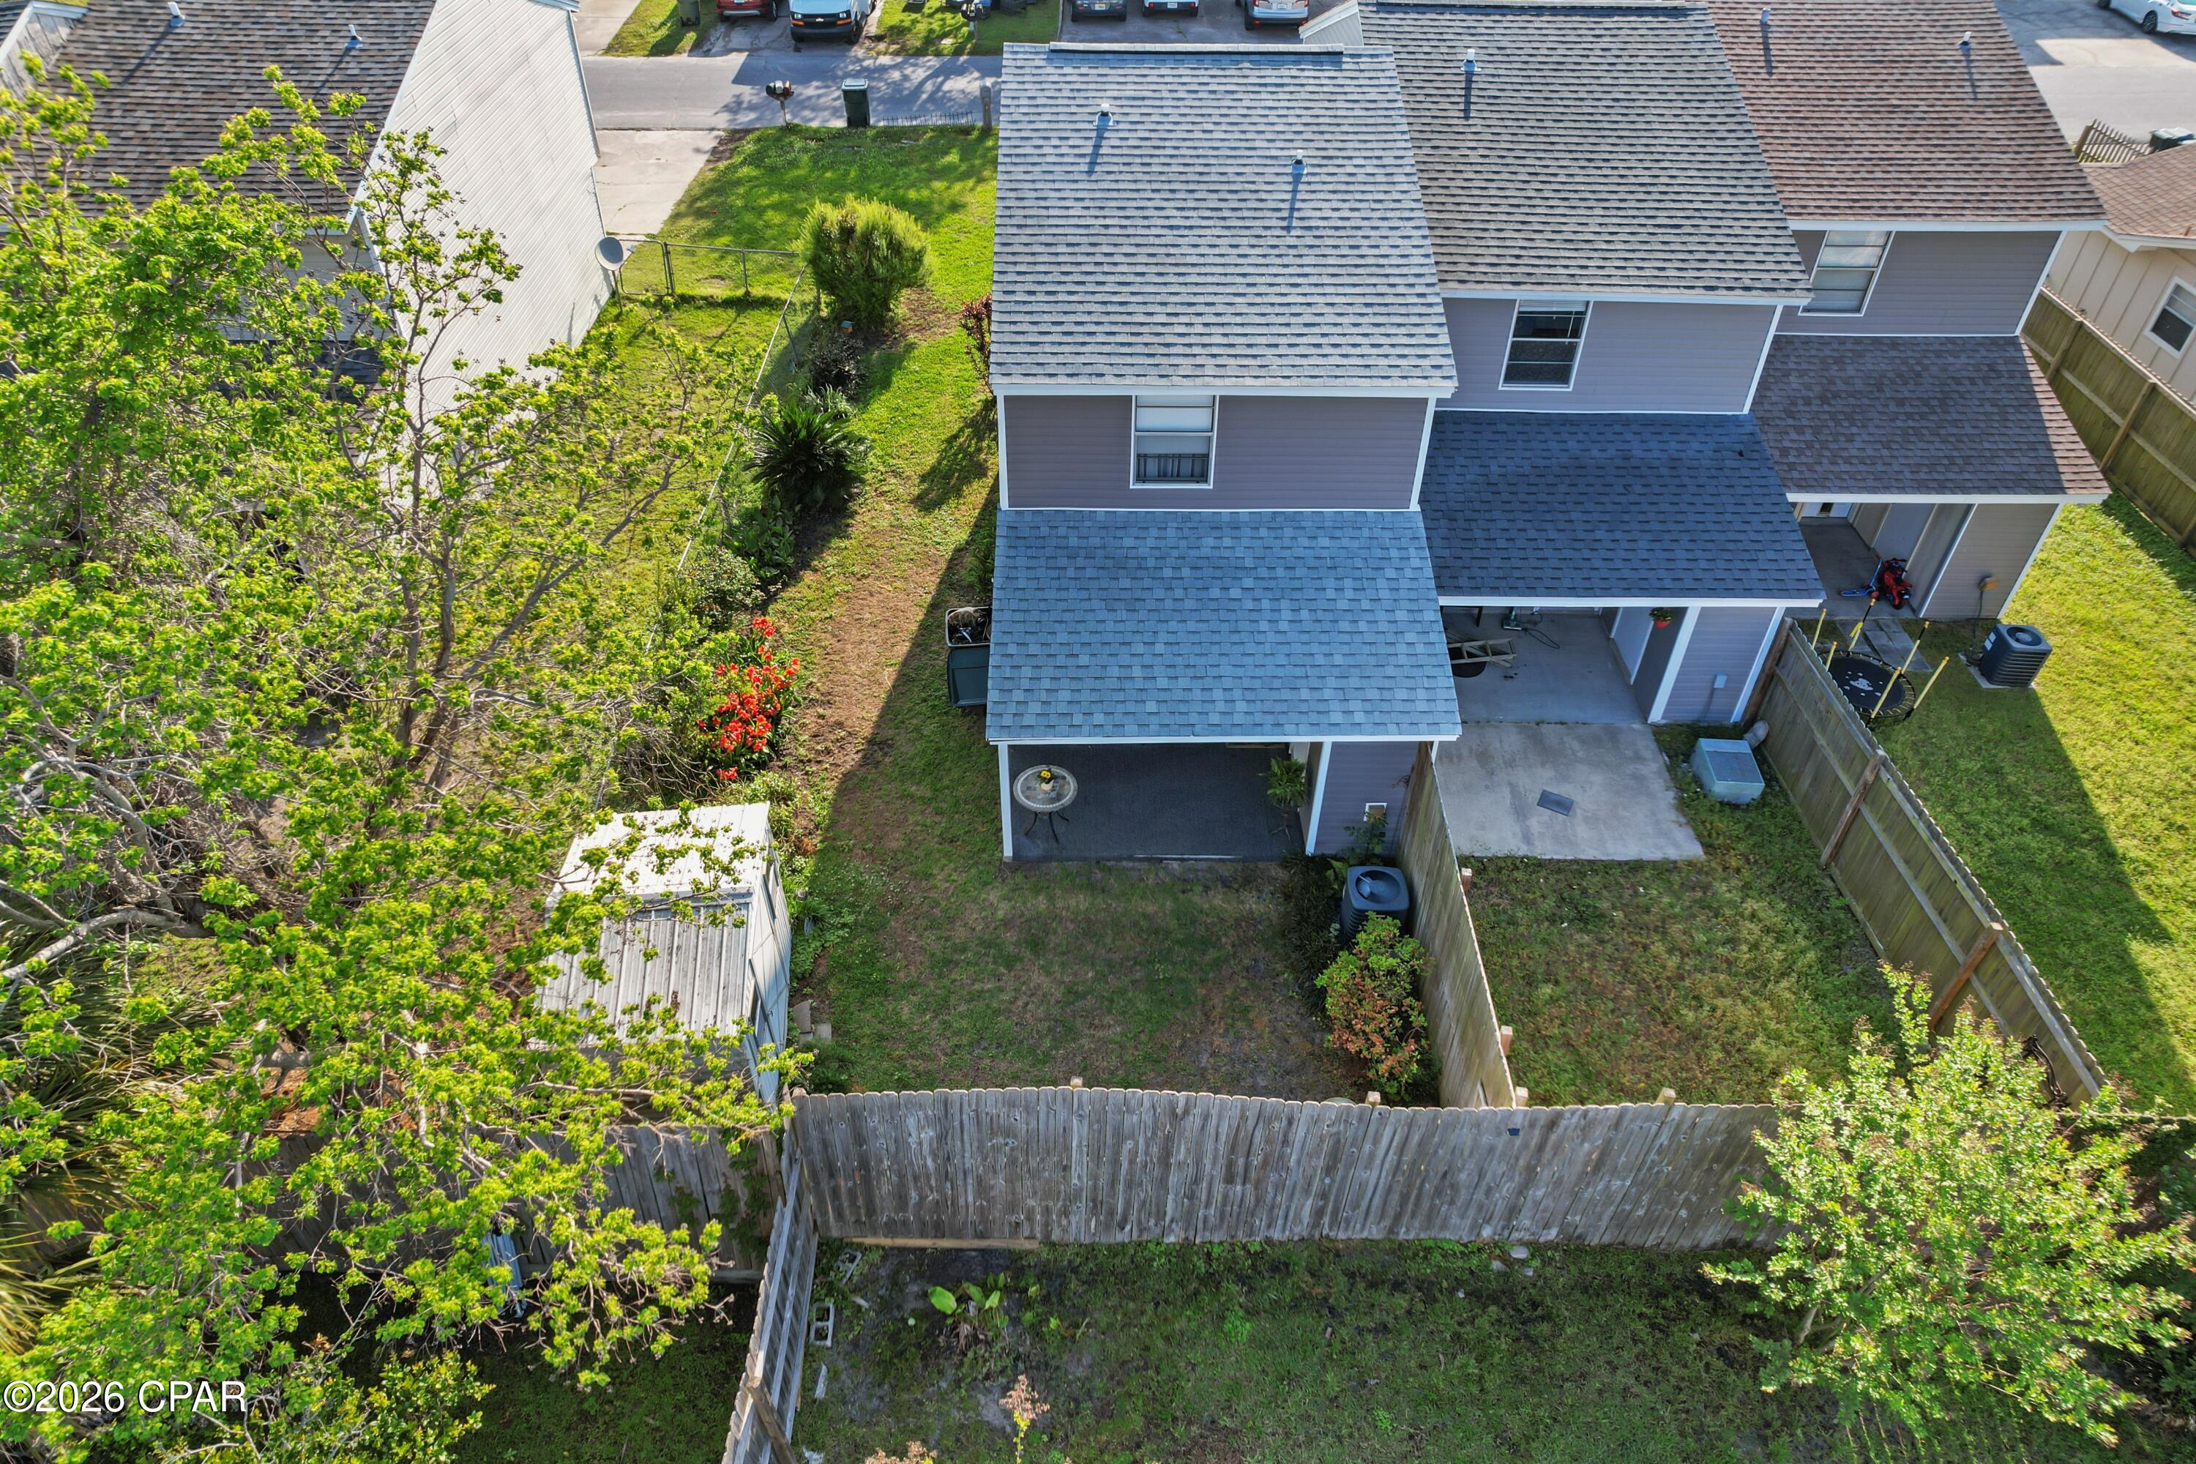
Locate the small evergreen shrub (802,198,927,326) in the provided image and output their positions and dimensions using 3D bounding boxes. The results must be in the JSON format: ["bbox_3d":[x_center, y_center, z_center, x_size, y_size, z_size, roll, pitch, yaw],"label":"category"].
[{"bbox_3d":[-4.502,-9.093,26.071,2.450,2.200,2.450,0,40,-1],"label":"small evergreen shrub"}]

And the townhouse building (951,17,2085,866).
[{"bbox_3d":[5.849,-6.353,19.240,14.200,6.950,17.200,0,40,-1],"label":"townhouse building"}]

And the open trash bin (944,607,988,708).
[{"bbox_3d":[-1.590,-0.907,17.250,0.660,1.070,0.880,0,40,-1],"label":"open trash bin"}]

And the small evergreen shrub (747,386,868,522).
[{"bbox_3d":[-4.448,-4.267,20.723,1.800,1.700,1.950,0,40,-1],"label":"small evergreen shrub"}]

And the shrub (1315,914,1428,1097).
[{"bbox_3d":[2.583,2.618,12.694,1.000,1.600,1.350,0,40,-1],"label":"shrub"}]

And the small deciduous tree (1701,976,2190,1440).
[{"bbox_3d":[6.275,3.714,10.268,2.800,3.400,2.900,0,40,-1],"label":"small deciduous tree"}]

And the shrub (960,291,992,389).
[{"bbox_3d":[-1.799,-6.787,23.671,1.250,1.800,1.250,0,40,-1],"label":"shrub"}]

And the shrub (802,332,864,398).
[{"bbox_3d":[-4.722,-6.517,23.962,1.080,0.970,1.200,0,40,-1],"label":"shrub"}]

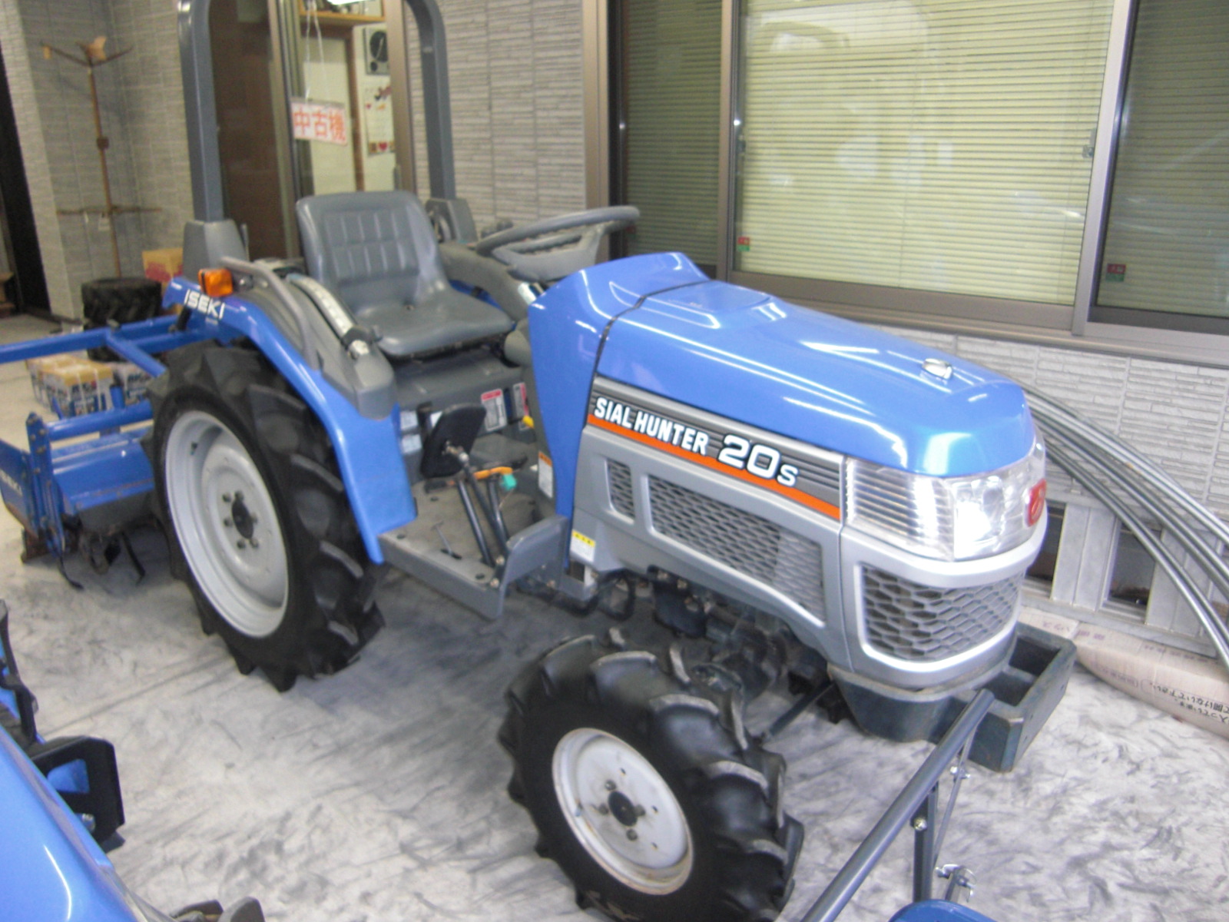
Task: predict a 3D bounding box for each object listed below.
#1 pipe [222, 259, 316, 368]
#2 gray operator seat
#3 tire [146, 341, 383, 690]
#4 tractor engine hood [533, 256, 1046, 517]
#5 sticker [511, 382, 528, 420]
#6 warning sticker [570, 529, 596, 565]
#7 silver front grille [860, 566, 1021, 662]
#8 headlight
[{"bbox_3d":[-0.845,-0.357,2.415,0.398,0.245,0.051,16,24,39],"label":"pipe"},{"bbox_3d":[-0.560,-0.493,2.635,0.423,0.398,0.459,16,24,39],"label":"gray operator seat"},{"bbox_3d":[-0.969,0.156,2.707,0.954,0.954,0.209,16,24,39],"label":"tire"},{"bbox_3d":[0.340,-0.110,1.921,0.969,0.520,0.490,16,24,39],"label":"tractor engine hood"},{"bbox_3d":[-0.267,-0.168,2.783,0.004,0.099,0.059,7,19,42],"label":"sticker"},{"bbox_3d":[-0.061,0.182,2.075,0.065,0.069,0.004,16,24,39],"label":"warning sticker"},{"bbox_3d":[0.632,0.217,1.752,0.184,0.168,0.439,16,24,39],"label":"silver front grille"},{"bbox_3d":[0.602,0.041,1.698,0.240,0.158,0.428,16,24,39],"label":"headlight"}]

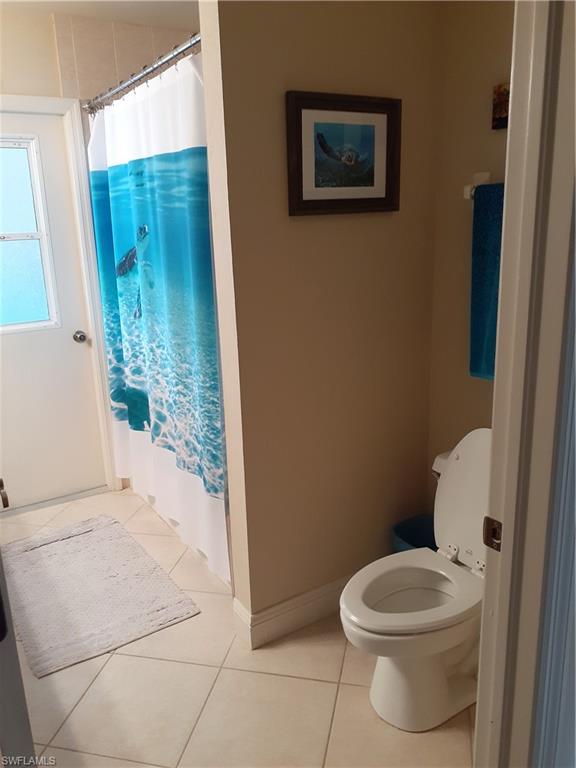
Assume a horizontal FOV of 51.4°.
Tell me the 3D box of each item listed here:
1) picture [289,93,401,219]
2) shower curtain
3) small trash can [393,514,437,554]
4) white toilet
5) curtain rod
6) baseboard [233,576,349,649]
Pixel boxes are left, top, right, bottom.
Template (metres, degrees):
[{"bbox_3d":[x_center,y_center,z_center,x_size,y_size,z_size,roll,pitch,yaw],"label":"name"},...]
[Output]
[{"bbox_3d":[0.189,-0.738,1.941,0.455,0.356,0.025,-11,18,-31],"label":"picture"},{"bbox_3d":[-0.582,-0.228,2.610,0.130,1.930,1.440,-11,18,-31],"label":"shower curtain"},{"bbox_3d":[0.544,0.721,2.371,0.235,0.300,0.250,-11,18,-31],"label":"small trash can"},{"bbox_3d":[0.488,0.571,1.859,0.780,0.860,0.460,-11,18,-31],"label":"white toilet"},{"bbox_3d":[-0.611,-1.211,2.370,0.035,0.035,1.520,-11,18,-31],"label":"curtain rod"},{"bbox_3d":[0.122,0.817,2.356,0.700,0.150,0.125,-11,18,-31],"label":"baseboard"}]

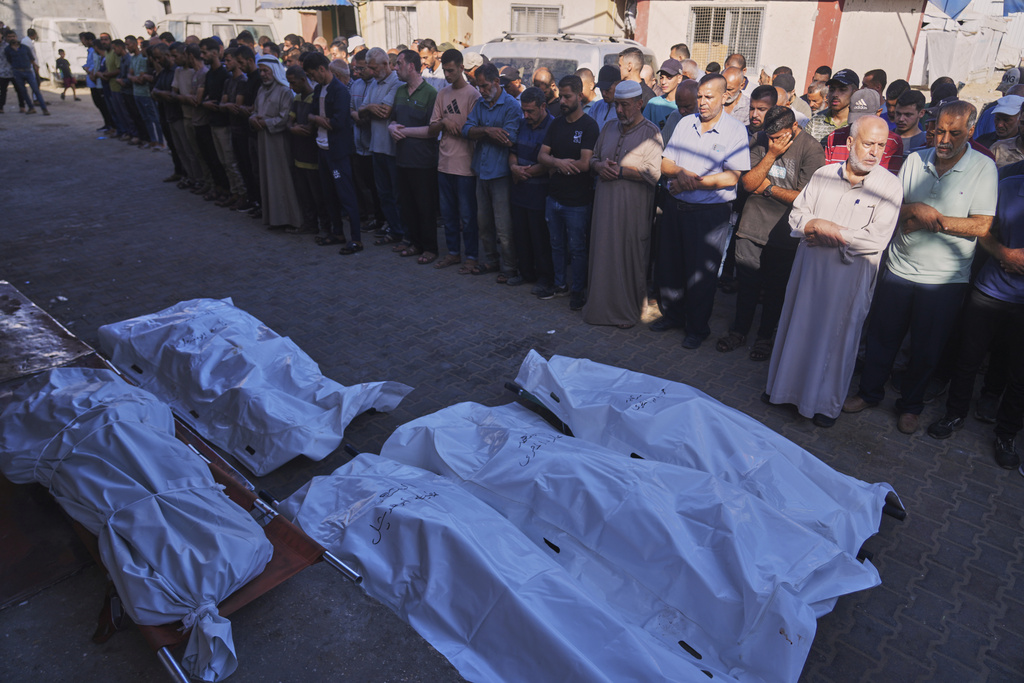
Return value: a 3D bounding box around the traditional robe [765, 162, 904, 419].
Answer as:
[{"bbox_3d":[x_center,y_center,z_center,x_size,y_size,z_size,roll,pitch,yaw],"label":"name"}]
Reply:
[{"bbox_3d":[1.746,-0.280,3.793,0.580,1.395,0.430,18,32,33],"label":"traditional robe"}]

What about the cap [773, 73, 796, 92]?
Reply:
[{"bbox_3d":[2.082,-1.980,5.282,0.180,0.150,0.260,20,47,36],"label":"cap"}]

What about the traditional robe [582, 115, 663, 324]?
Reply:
[{"bbox_3d":[0.804,-0.835,4.863,0.540,1.461,0.400,17,32,32],"label":"traditional robe"}]

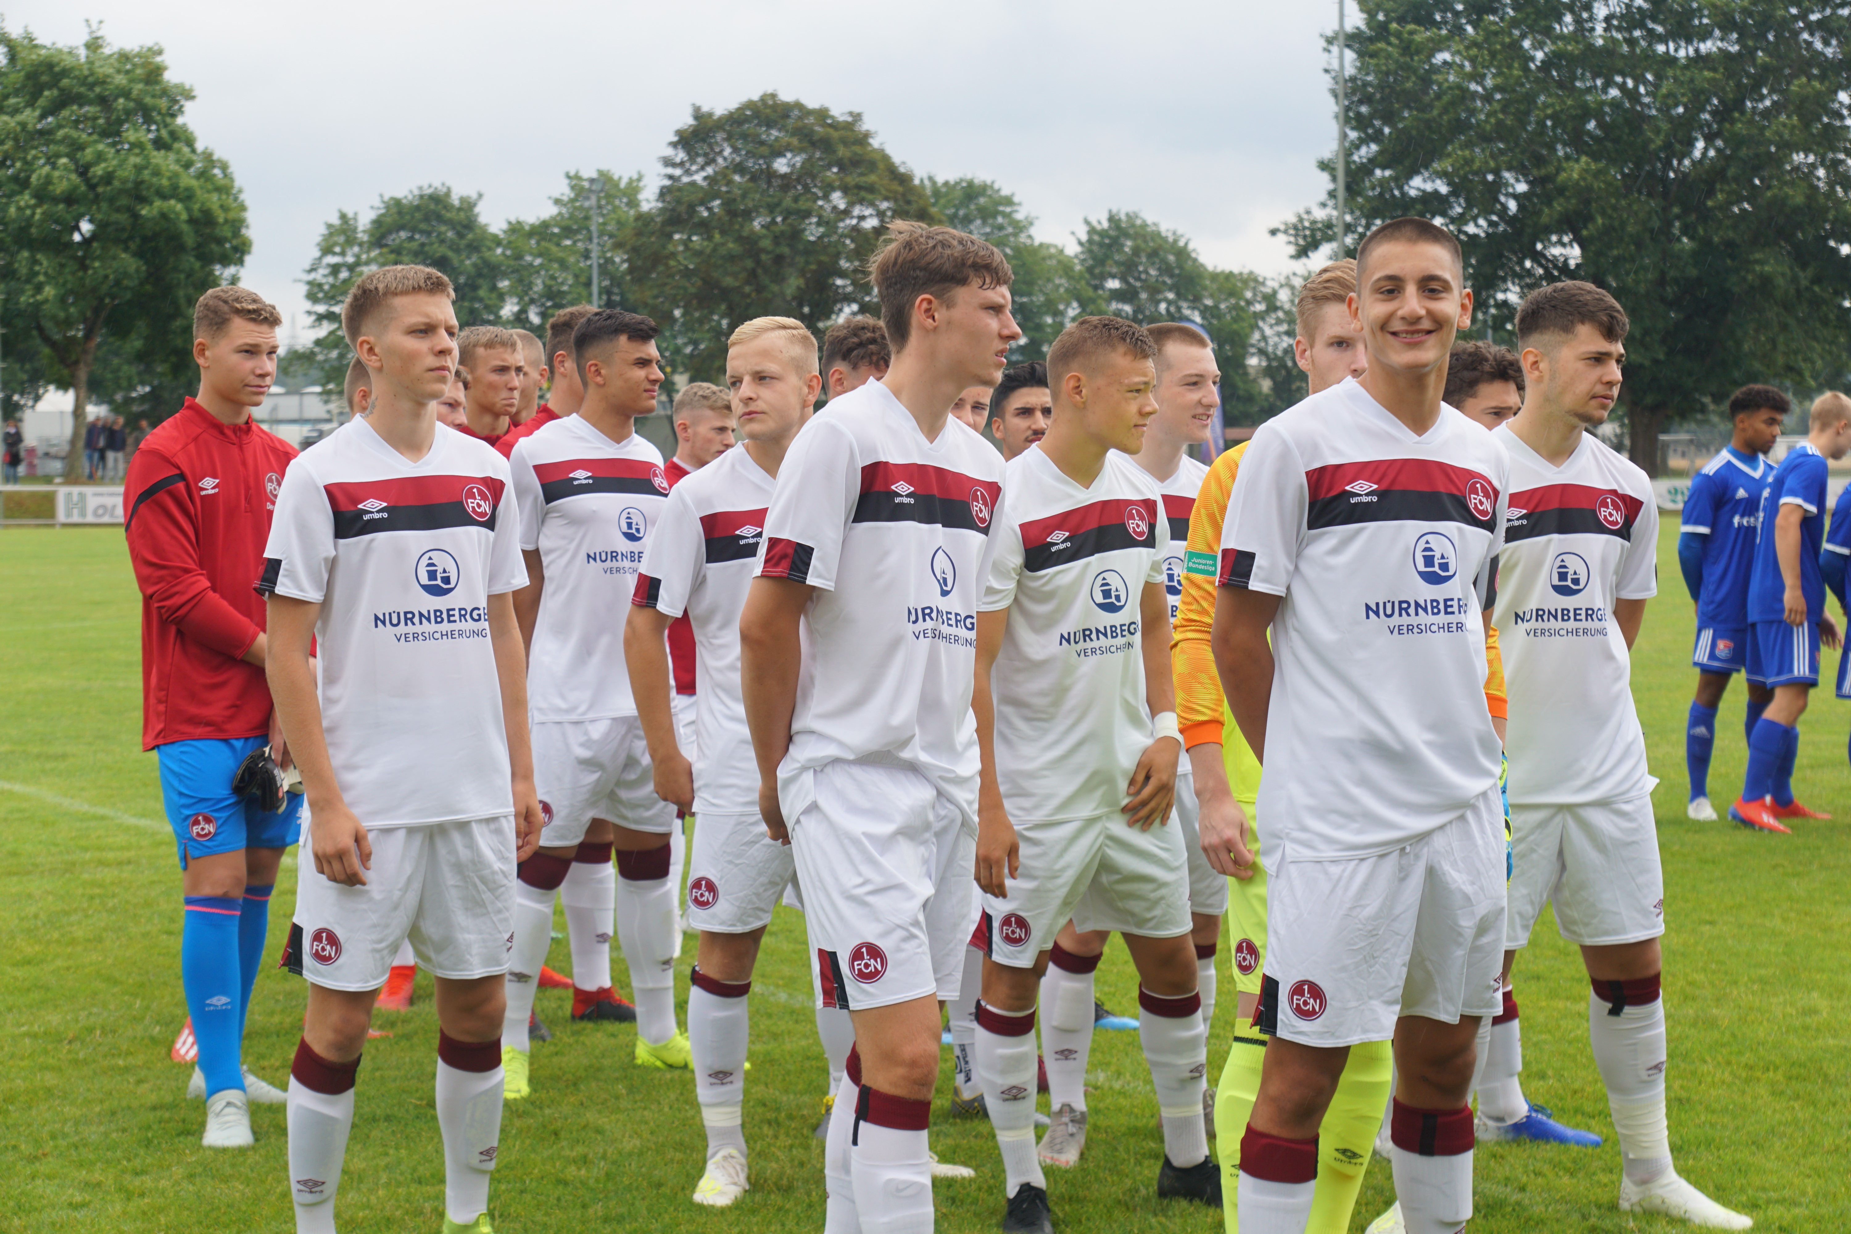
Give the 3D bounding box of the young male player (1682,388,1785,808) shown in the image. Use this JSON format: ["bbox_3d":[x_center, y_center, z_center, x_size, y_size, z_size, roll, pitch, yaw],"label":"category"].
[{"bbox_3d":[3.370,-0.070,14.400,0.520,1.780,0.340,-2,3,-36],"label":"young male player"}]

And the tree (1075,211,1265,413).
[{"bbox_3d":[9.606,-10.262,135.000,7.800,11.200,7.500,0,3,0],"label":"tree"}]

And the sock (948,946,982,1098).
[{"bbox_3d":[0.108,0.874,7.650,0.120,0.380,0.140,-2,3,-35],"label":"sock"}]

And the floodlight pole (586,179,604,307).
[{"bbox_3d":[-12.443,-10.339,130.000,0.750,12.600,0.600,-1,3,-15],"label":"floodlight pole"}]

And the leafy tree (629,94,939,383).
[{"bbox_3d":[-4.912,-10.939,120.000,11.000,14.600,11.000,0,2,-5],"label":"leafy tree"}]

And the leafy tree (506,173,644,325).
[{"bbox_3d":[-13.775,-11.032,137.000,7.200,13.400,7.200,0,2,-5],"label":"leafy tree"}]

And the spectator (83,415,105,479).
[{"bbox_3d":[-21.938,-4.457,91.040,0.550,1.750,0.400,-1,3,-25],"label":"spectator"}]

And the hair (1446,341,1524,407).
[{"bbox_3d":[1.185,-0.513,7.400,0.220,0.165,0.180,2,3,42],"label":"hair"}]

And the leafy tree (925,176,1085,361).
[{"bbox_3d":[2.968,-11.210,140.000,7.400,13.400,7.400,0,2,-5],"label":"leafy tree"}]

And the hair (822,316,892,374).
[{"bbox_3d":[-0.143,-0.613,7.850,0.200,0.145,0.170,2,3,38],"label":"hair"}]

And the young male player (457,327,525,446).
[{"bbox_3d":[-1.132,0.152,9.000,0.520,1.810,0.320,-2,3,-38],"label":"young male player"}]

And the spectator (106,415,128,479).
[{"bbox_3d":[-22.067,-4.579,94.000,0.520,1.780,0.330,-1,3,-20],"label":"spectator"}]

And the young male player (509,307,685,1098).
[{"bbox_3d":[-0.748,0.183,8.191,0.540,1.820,0.420,-1,3,-28],"label":"young male player"}]

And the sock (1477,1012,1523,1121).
[{"bbox_3d":[1.229,0.956,7.400,0.130,0.280,0.120,1,3,15],"label":"sock"}]

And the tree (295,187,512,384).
[{"bbox_3d":[-20.431,-10.744,135.000,8.200,12.200,8.000,0,3,0],"label":"tree"}]

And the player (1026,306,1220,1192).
[{"bbox_3d":[0.464,0.253,7.440,0.540,1.770,0.400,-1,3,-18],"label":"player"}]

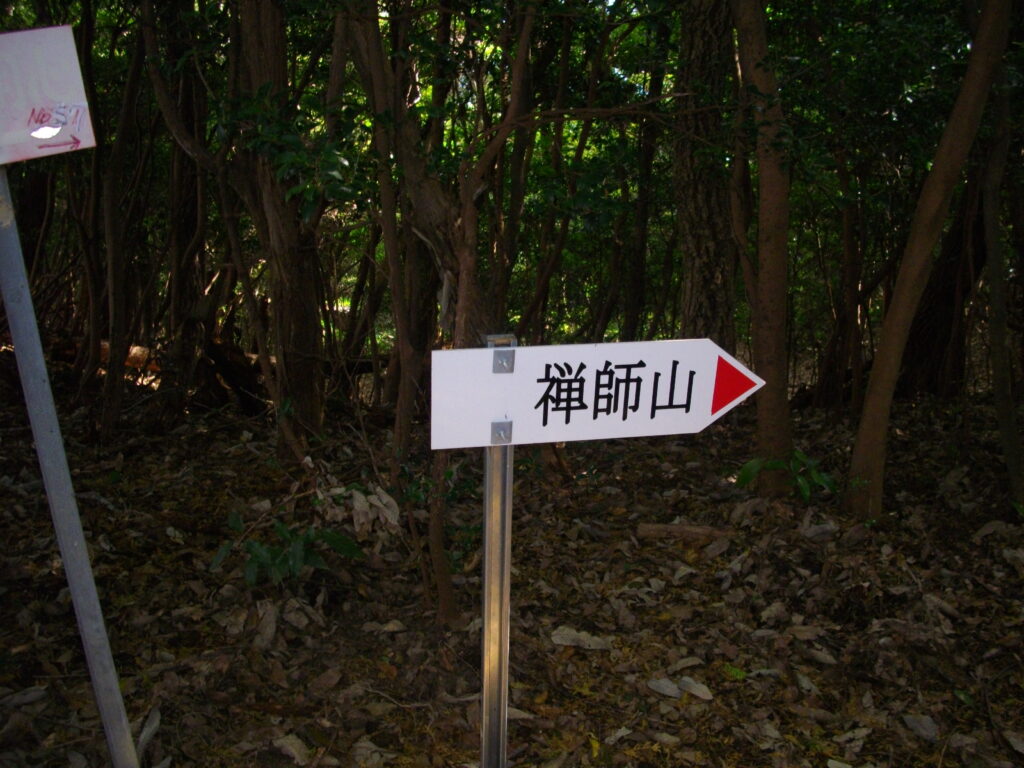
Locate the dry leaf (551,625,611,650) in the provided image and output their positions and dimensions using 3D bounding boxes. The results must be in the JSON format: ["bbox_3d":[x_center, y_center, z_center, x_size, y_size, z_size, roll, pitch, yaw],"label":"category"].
[{"bbox_3d":[0.231,0.844,3.659,0.195,0.030,0.075,5,10,32],"label":"dry leaf"}]

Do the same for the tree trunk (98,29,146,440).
[{"bbox_3d":[-2.516,-0.929,7.049,0.190,2.571,0.180,5,6,0],"label":"tree trunk"}]

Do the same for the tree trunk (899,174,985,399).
[{"bbox_3d":[3.457,-0.772,8.773,0.450,1.784,0.420,6,6,0],"label":"tree trunk"}]

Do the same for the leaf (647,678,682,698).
[{"bbox_3d":[0.457,0.905,3.269,0.052,0.022,0.120,-7,11,-38],"label":"leaf"}]

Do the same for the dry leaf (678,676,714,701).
[{"bbox_3d":[0.548,0.905,3.269,0.050,0.022,0.130,-5,10,-28],"label":"dry leaf"}]

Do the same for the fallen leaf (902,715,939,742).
[{"bbox_3d":[1.125,0.943,3.012,0.068,0.024,0.120,-2,9,-13],"label":"fallen leaf"}]

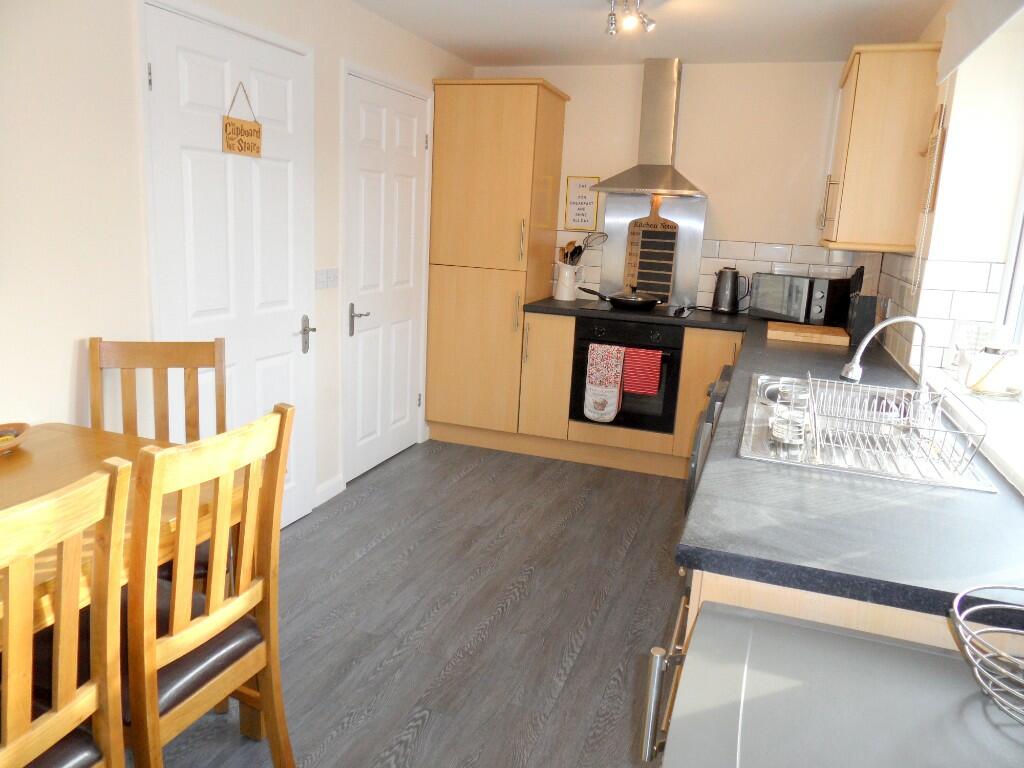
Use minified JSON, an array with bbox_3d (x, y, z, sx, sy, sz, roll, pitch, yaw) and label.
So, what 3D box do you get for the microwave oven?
[{"bbox_3d":[1.577,-0.468,3.901,0.425,0.248,0.315,15,18,42],"label":"microwave oven"}]

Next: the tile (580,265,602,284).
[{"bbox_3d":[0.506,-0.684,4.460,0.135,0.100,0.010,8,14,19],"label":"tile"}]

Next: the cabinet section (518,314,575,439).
[{"bbox_3d":[0.295,-0.093,4.364,0.303,0.719,0.566,7,13,19],"label":"cabinet section"}]

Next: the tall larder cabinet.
[{"bbox_3d":[-0.093,-0.748,4.370,0.626,2.000,0.596,7,13,19],"label":"tall larder cabinet"}]

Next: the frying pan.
[{"bbox_3d":[0.623,-0.498,4.113,0.480,0.116,0.300,7,14,19],"label":"frying pan"}]

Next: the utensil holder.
[{"bbox_3d":[0.347,-0.637,4.435,0.152,0.227,0.130,7,13,19],"label":"utensil holder"}]

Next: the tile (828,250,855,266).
[{"bbox_3d":[1.889,-0.711,3.968,0.202,0.102,0.010,7,13,19],"label":"tile"}]

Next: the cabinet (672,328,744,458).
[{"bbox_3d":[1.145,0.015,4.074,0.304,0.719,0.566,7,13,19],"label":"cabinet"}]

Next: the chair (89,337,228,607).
[{"bbox_3d":[-1.012,0.390,2.011,0.420,0.975,0.510,-1,14,-16],"label":"chair"}]

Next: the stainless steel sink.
[{"bbox_3d":[0.823,0.156,1.800,0.448,0.158,0.954,7,13,19],"label":"stainless steel sink"}]

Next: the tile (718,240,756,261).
[{"bbox_3d":[1.314,-0.775,4.139,0.200,0.100,0.010,8,14,19],"label":"tile"}]

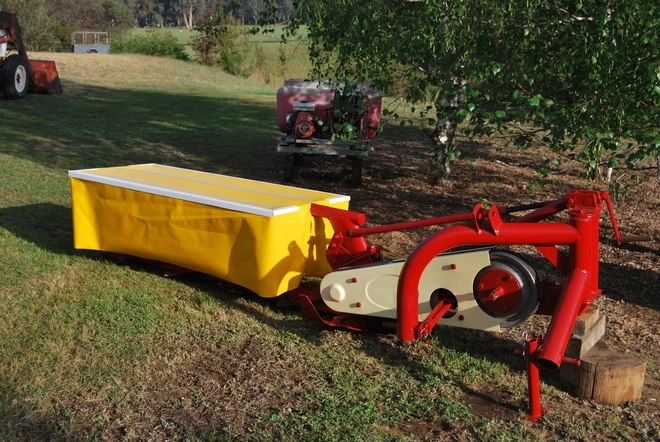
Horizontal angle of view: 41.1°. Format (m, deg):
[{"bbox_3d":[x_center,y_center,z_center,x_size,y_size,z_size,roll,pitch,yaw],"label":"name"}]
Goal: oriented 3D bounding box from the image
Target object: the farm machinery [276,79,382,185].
[{"bbox_3d":[-0.006,-0.995,9.800,1.120,1.100,1.750,3,11,5],"label":"farm machinery"}]

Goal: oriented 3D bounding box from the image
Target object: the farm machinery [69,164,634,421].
[{"bbox_3d":[-0.179,0.068,5.218,3.757,0.970,1.172,10,13,35],"label":"farm machinery"}]

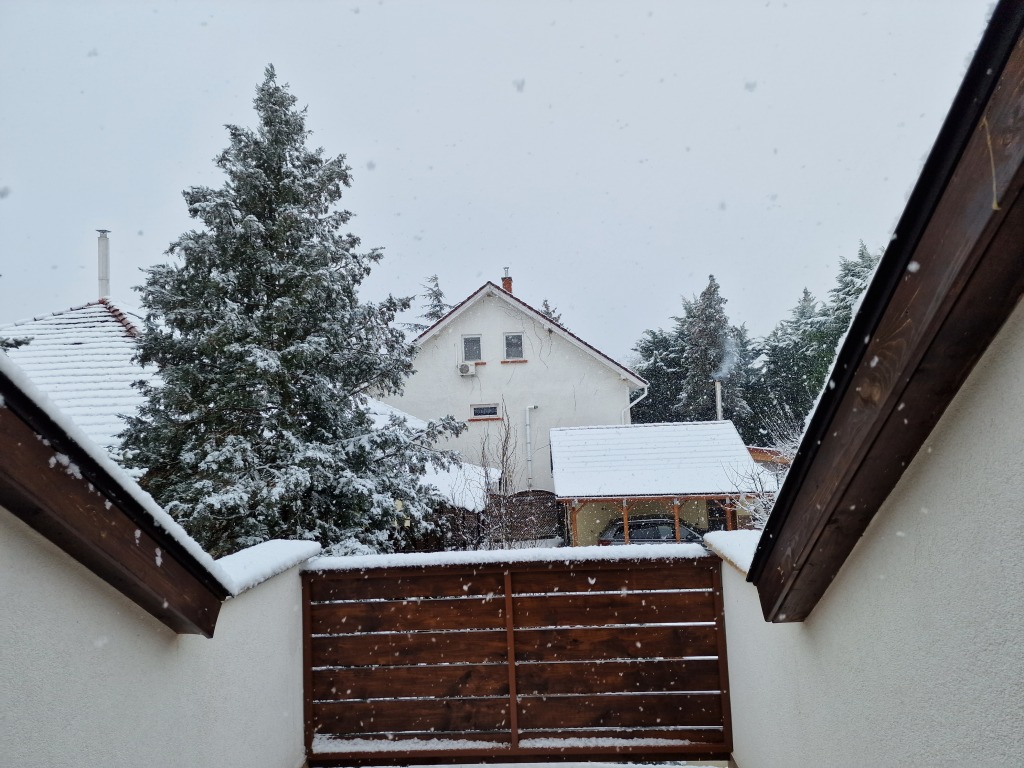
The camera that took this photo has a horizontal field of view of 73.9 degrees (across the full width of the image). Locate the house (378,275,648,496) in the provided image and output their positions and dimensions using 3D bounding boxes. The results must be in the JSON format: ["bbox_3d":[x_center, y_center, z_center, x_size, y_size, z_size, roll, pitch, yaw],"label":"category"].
[{"bbox_3d":[-0.564,1.168,35.040,13.290,10.890,10.800,-3,-4,2],"label":"house"}]

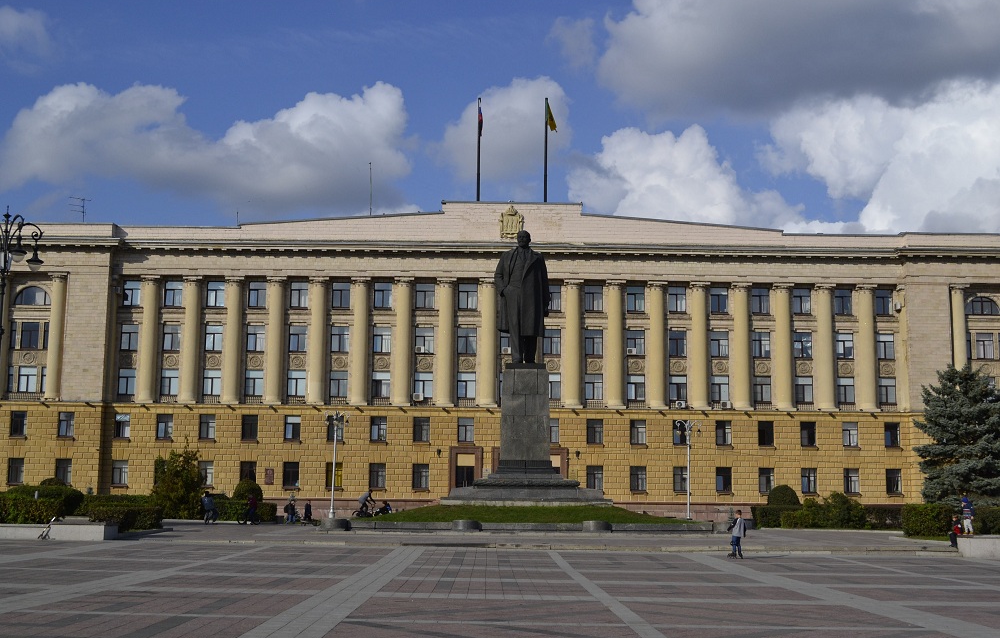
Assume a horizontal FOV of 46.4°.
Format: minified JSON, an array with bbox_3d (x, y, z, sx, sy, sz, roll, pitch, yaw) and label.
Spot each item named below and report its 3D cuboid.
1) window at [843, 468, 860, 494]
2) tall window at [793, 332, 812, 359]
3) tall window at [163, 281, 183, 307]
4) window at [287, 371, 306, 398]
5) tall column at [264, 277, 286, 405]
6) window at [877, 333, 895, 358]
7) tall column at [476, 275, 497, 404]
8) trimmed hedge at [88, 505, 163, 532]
[{"bbox_3d":[28.658,13.230,94.946,1.420,2.100,0.250,1,-8,-1],"label":"window"},{"bbox_3d":[25.749,2.286,98.989,1.505,2.196,0.250,0,-8,0],"label":"tall window"},{"bbox_3d":[-27.122,-2.065,97.112,1.520,2.200,0.250,1,-8,-1],"label":"tall window"},{"bbox_3d":[-17.646,5.621,101.472,1.510,2.260,0.250,1,-8,-1],"label":"window"},{"bbox_3d":[-18.491,1.792,95.839,1.600,10.500,1.500,1,-8,-1],"label":"tall column"},{"bbox_3d":[33.687,2.439,101.777,1.455,2.208,0.200,1,-8,-1],"label":"window"},{"bbox_3d":[-1.029,1.976,96.028,1.600,10.500,1.500,1,-8,-1],"label":"tall column"},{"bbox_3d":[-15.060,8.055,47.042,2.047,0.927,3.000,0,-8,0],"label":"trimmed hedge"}]

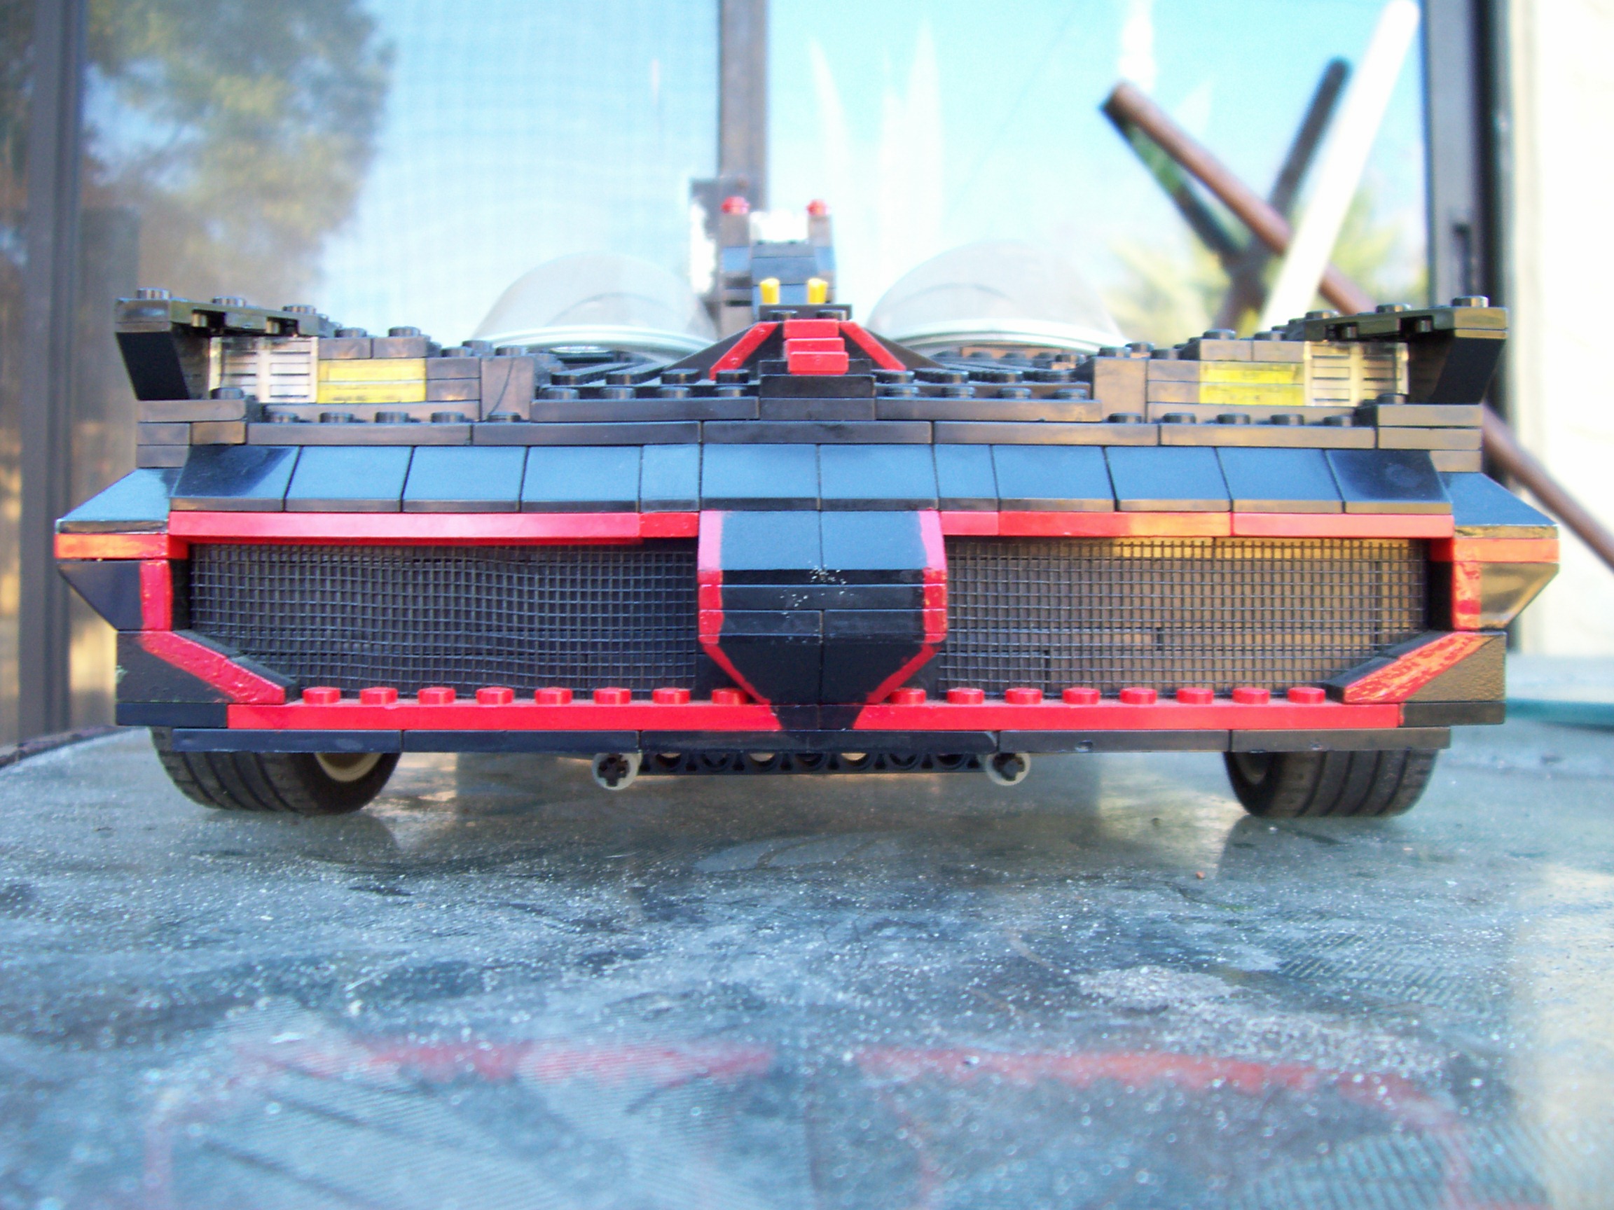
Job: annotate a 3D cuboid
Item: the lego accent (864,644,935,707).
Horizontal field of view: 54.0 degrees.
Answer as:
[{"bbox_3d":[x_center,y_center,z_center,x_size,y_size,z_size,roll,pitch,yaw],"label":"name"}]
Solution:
[{"bbox_3d":[0.013,0.009,0.211,0.010,0.008,0.007,0,1,-2],"label":"lego accent"}]

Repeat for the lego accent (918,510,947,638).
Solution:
[{"bbox_3d":[0.017,-0.004,0.210,0.003,0.017,0.008,0,1,-2],"label":"lego accent"}]

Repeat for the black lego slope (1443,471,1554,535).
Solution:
[{"bbox_3d":[0.095,-0.014,0.223,0.016,0.010,0.014,0,1,-2],"label":"black lego slope"}]

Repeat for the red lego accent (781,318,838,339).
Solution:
[{"bbox_3d":[0.001,-0.042,0.243,0.008,0.003,0.008,0,1,-2],"label":"red lego accent"}]

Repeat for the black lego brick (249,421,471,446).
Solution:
[{"bbox_3d":[-0.062,-0.024,0.226,0.032,0.003,0.011,0,1,-1],"label":"black lego brick"}]

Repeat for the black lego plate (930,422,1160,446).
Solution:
[{"bbox_3d":[0.033,-0.024,0.229,0.032,0.003,0.011,0,1,-1],"label":"black lego plate"}]

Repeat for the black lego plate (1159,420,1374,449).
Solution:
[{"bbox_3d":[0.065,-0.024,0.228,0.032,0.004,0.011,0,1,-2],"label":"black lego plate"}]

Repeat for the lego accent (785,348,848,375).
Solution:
[{"bbox_3d":[0.002,-0.034,0.228,0.009,0.004,0.007,0,2,-2],"label":"lego accent"}]

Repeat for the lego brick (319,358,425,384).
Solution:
[{"bbox_3d":[-0.062,-0.034,0.231,0.016,0.003,0.008,0,1,-2],"label":"lego brick"}]

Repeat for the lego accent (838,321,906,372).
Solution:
[{"bbox_3d":[0.010,-0.040,0.247,0.010,0.011,0.020,0,2,-2],"label":"lego accent"}]

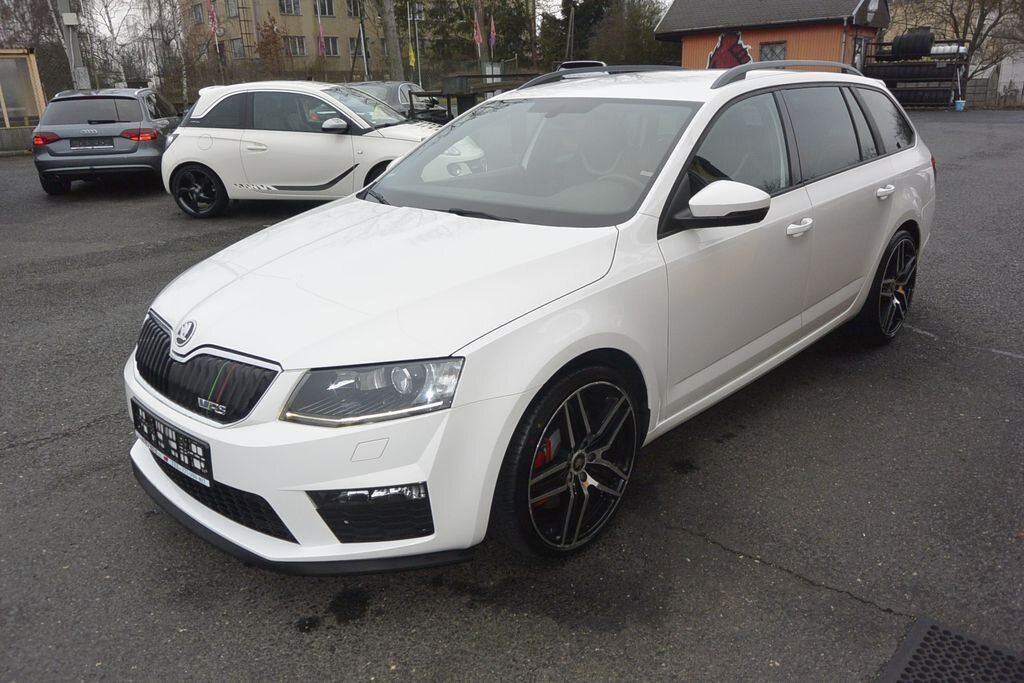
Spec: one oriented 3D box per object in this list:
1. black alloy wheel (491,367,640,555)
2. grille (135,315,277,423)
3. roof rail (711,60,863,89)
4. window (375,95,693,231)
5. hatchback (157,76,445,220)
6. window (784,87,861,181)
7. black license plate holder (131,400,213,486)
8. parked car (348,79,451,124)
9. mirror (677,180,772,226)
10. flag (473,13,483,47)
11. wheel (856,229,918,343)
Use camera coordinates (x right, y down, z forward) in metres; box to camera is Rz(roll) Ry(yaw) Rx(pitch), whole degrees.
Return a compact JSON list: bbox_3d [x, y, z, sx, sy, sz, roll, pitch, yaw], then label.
[{"bbox_3d":[0.150,0.349,2.374,0.225,0.640,0.640,15,25,41],"label":"black alloy wheel"},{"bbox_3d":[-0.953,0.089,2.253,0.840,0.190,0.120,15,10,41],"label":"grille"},{"bbox_3d":[1.331,-1.226,3.522,0.070,0.100,1.630,15,25,40],"label":"roof rail"},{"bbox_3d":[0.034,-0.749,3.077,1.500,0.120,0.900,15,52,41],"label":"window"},{"bbox_3d":[-2.177,-2.322,9.065,3.700,1.480,1.740,2,19,9],"label":"hatchback"},{"bbox_3d":[1.360,-0.920,3.348,0.632,0.383,0.045,-20,4,-42],"label":"window"},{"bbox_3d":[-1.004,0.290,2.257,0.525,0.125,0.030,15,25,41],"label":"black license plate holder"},{"bbox_3d":[-2.760,-4.980,17.000,1.830,1.460,4.750,2,19,9],"label":"parked car"},{"bbox_3d":[0.706,-0.461,2.531,0.230,0.160,0.190,15,25,41],"label":"mirror"},{"bbox_3d":[-1.247,-11.280,27.770,0.392,1.138,0.250,-2,19,-2],"label":"flag"},{"bbox_3d":[2.009,-0.312,4.212,0.225,0.640,0.640,16,26,42],"label":"wheel"}]

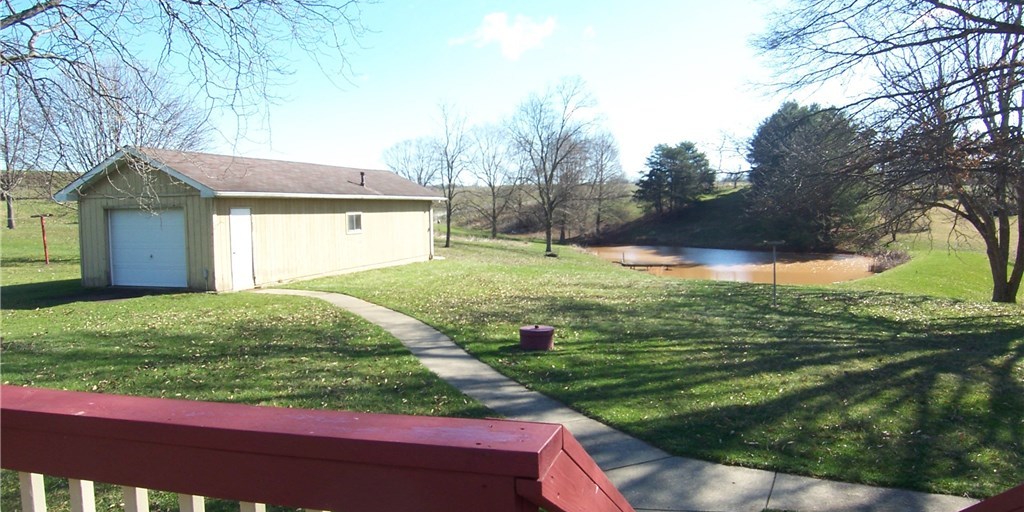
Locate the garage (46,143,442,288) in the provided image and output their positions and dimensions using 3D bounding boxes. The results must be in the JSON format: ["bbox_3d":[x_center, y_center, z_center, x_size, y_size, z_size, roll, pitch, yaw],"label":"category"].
[{"bbox_3d":[-7.394,-1.358,23.221,5.259,3.689,13.145,1,4,19],"label":"garage"}]

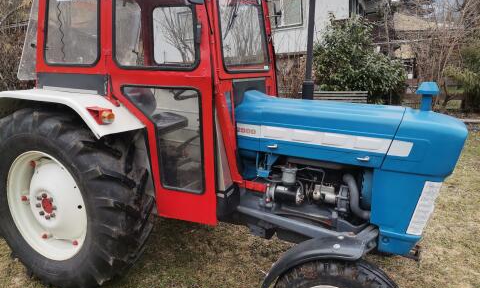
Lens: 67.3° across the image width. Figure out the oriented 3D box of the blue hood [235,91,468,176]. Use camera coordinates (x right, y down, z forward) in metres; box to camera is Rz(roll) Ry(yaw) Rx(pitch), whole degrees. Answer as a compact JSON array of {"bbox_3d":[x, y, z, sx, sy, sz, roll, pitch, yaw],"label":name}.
[{"bbox_3d":[0.657,-0.113,2.278,1.330,0.380,0.560,7,14,24],"label":"blue hood"}]

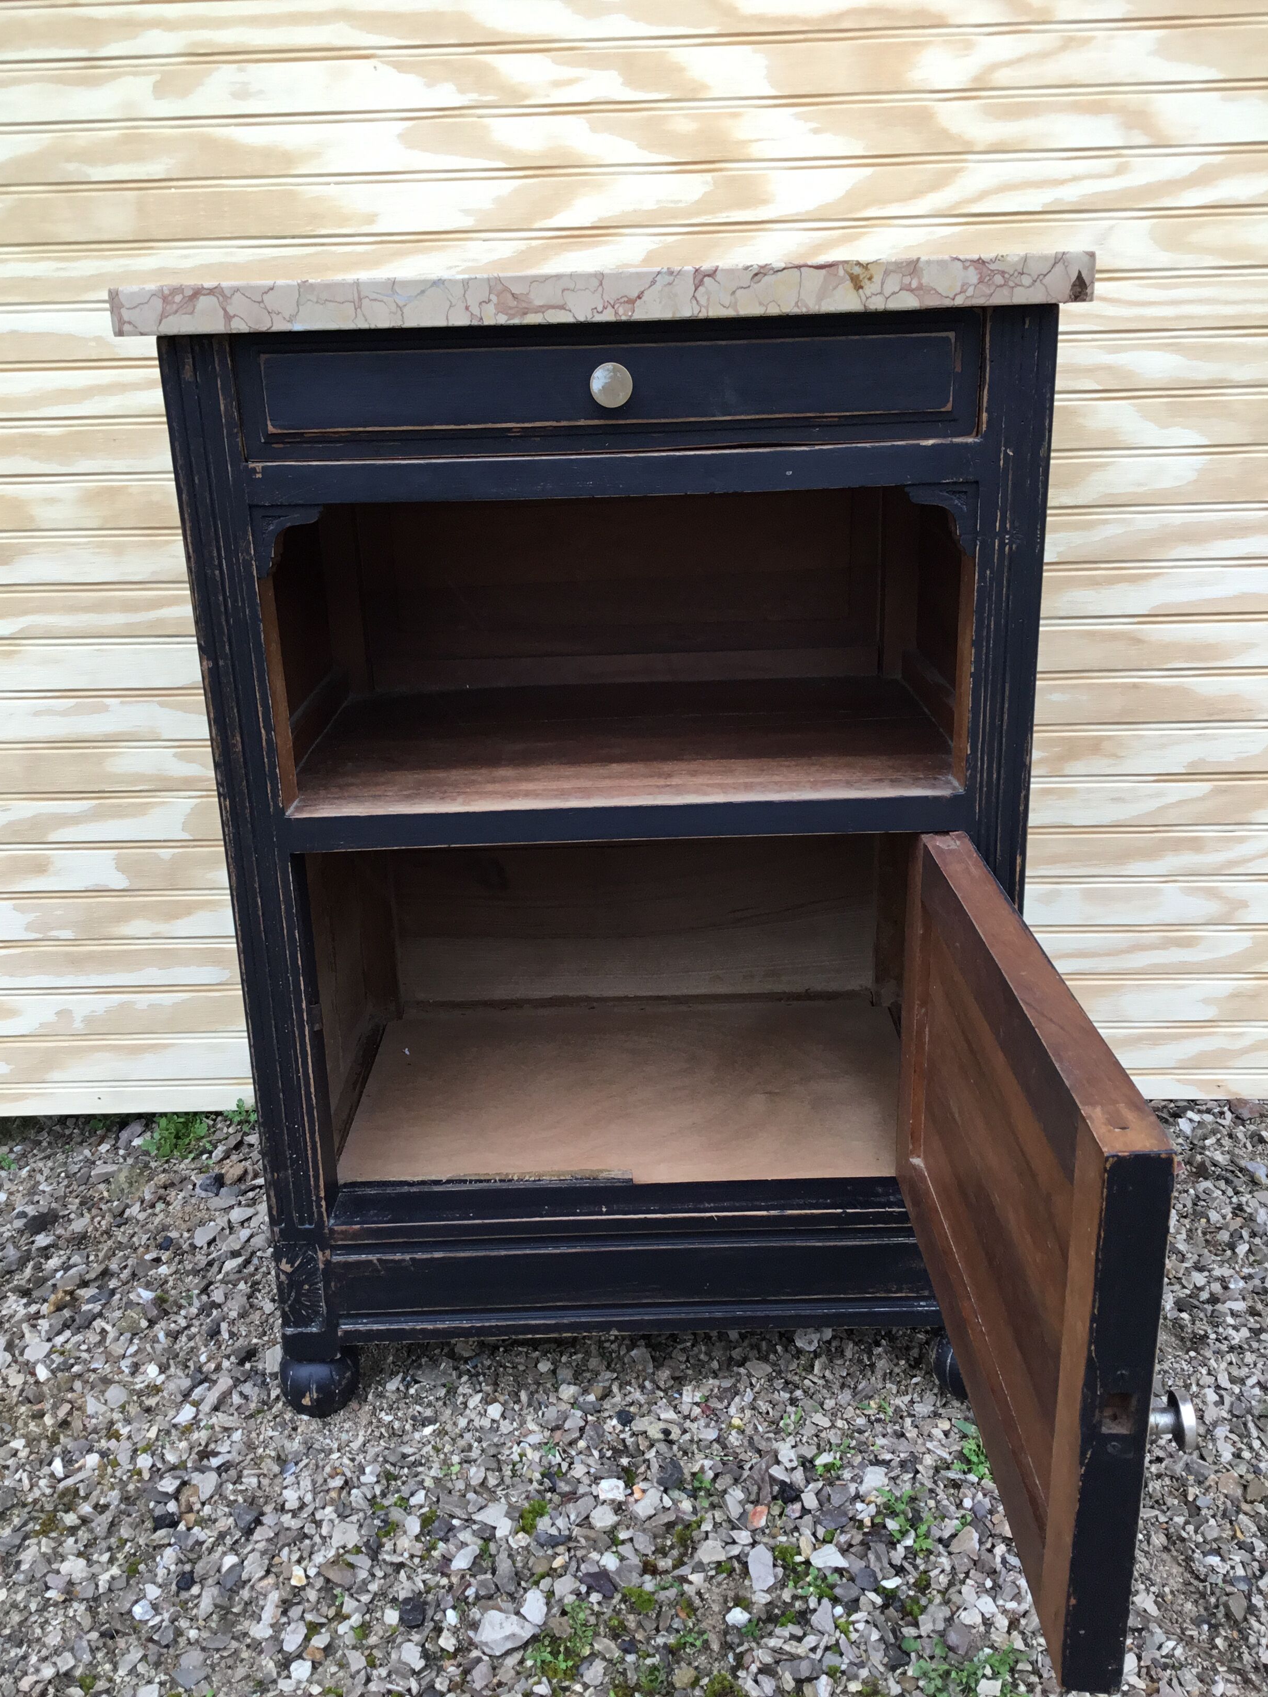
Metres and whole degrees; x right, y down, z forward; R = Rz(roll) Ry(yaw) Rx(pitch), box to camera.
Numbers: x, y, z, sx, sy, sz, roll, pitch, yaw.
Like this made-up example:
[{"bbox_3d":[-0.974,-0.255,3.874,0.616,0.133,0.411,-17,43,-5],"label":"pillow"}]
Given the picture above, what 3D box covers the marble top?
[{"bbox_3d":[-0.019,-0.387,1.073,0.574,0.027,0.392,-2,19,0],"label":"marble top"}]

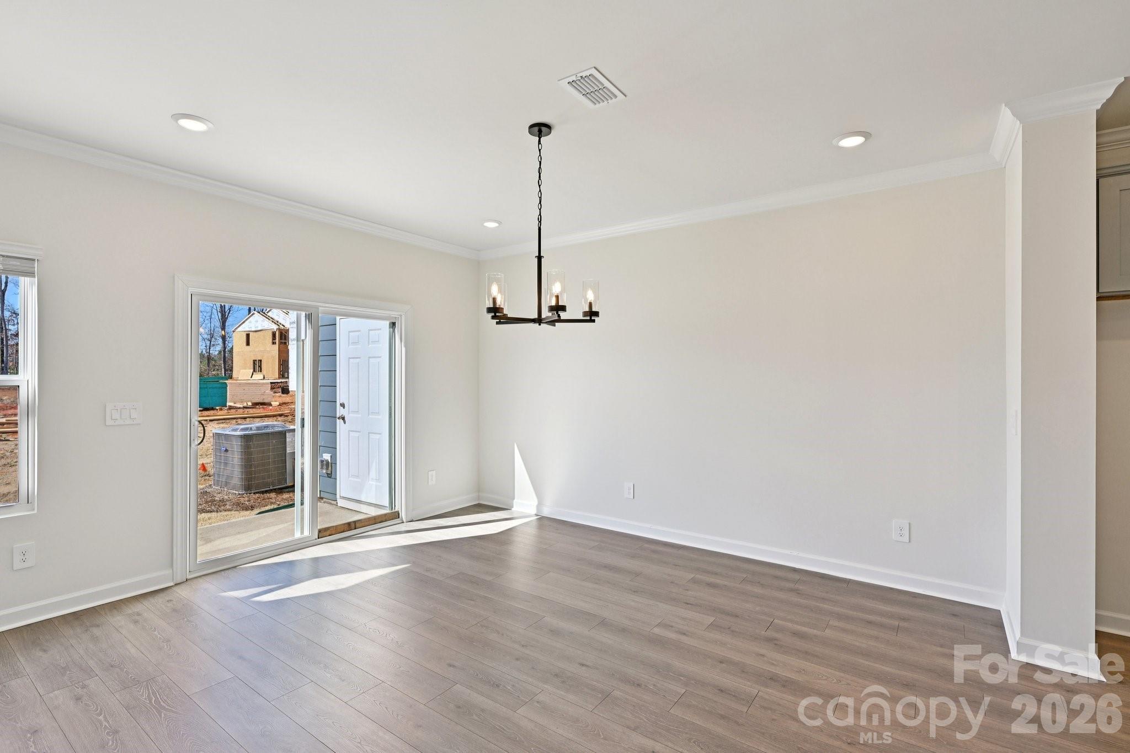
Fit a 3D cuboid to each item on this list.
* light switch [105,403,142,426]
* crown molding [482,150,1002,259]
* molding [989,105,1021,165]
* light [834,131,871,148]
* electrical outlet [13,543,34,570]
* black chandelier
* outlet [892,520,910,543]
[{"bbox_3d":[-2.758,0.236,3.341,0.009,0.134,0.178,0,0,36],"label":"light switch"},{"bbox_3d":[0.840,-1.307,4.491,4.449,0.088,0.080,0,0,36],"label":"crown molding"},{"bbox_3d":[2.412,-1.305,2.921,0.080,0.088,0.754,0,0,36],"label":"molding"},{"bbox_3d":[1.636,-1.338,3.041,0.190,0.025,0.190,0,0,36],"label":"light"},{"bbox_3d":[-3.022,1.006,2.983,0.009,0.134,0.086,0,0,36],"label":"electrical outlet"},{"bbox_3d":[-0.124,-0.815,2.920,0.610,1.079,0.625,0,0,0],"label":"black chandelier"},{"bbox_3d":[2.219,1.020,3.520,0.089,0.135,0.009,0,0,36],"label":"outlet"}]

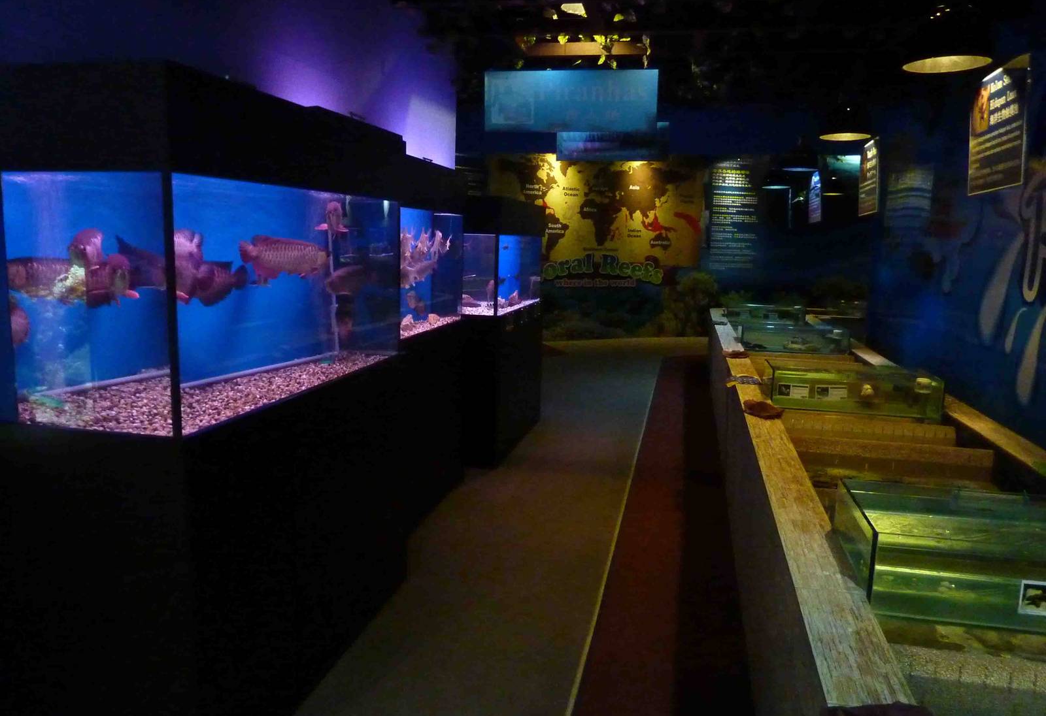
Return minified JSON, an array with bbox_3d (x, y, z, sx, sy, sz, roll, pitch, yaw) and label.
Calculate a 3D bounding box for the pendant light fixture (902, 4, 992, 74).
[{"bbox_3d":[1.518,-1.150,2.686,0.295,0.207,0.295,3,9,12],"label":"pendant light fixture"}]

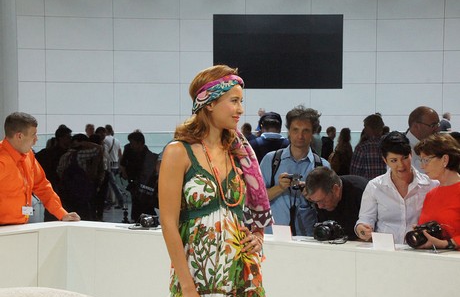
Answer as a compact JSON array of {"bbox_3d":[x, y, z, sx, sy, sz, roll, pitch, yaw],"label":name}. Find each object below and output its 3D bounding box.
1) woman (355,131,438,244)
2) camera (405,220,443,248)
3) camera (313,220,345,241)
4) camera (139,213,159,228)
[{"bbox_3d":[0.906,0.720,6.233,0.480,1.630,0.400,0,1,9],"label":"woman"},{"bbox_3d":[0.978,0.434,5.800,0.155,0.105,0.140,-17,12,-40],"label":"camera"},{"bbox_3d":[0.528,0.445,6.150,0.140,0.105,0.135,1,1,34],"label":"camera"},{"bbox_3d":[-0.490,0.439,6.950,0.120,0.072,0.100,0,1,22],"label":"camera"}]

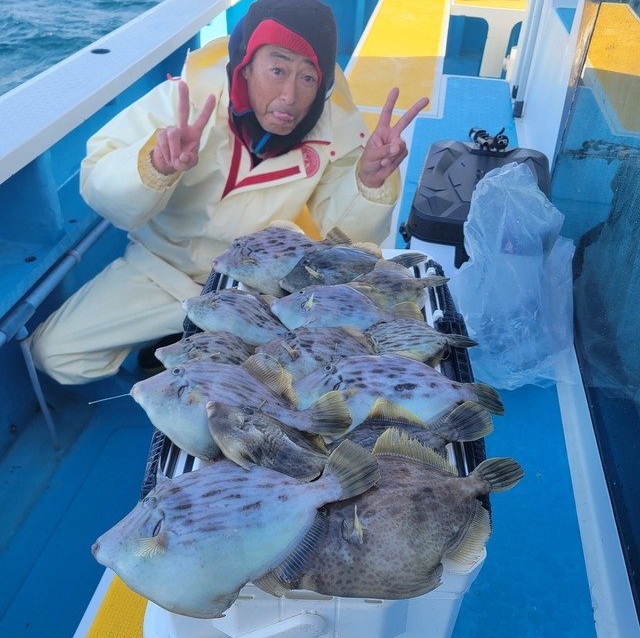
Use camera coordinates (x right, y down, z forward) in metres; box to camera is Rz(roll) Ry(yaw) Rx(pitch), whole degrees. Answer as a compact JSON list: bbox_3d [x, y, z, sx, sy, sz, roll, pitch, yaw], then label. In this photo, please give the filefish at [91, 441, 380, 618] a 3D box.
[{"bbox_3d":[-0.075,0.189,0.575,0.260,0.050,0.140,-14,60,-7],"label":"filefish"}]

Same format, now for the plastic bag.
[{"bbox_3d":[0.365,-0.071,1.266,0.215,0.390,0.200,6,39,7],"label":"plastic bag"}]

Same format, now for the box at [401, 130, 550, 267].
[{"bbox_3d":[0.370,-0.202,1.508,0.285,0.290,0.390,10,40,12],"label":"box"}]

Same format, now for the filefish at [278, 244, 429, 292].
[{"bbox_3d":[0.046,-0.070,0.900,0.212,0.050,0.097,-11,64,-3],"label":"filefish"}]

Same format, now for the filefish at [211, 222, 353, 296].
[{"bbox_3d":[-0.057,-0.085,0.930,0.210,0.050,0.105,-12,71,-3],"label":"filefish"}]

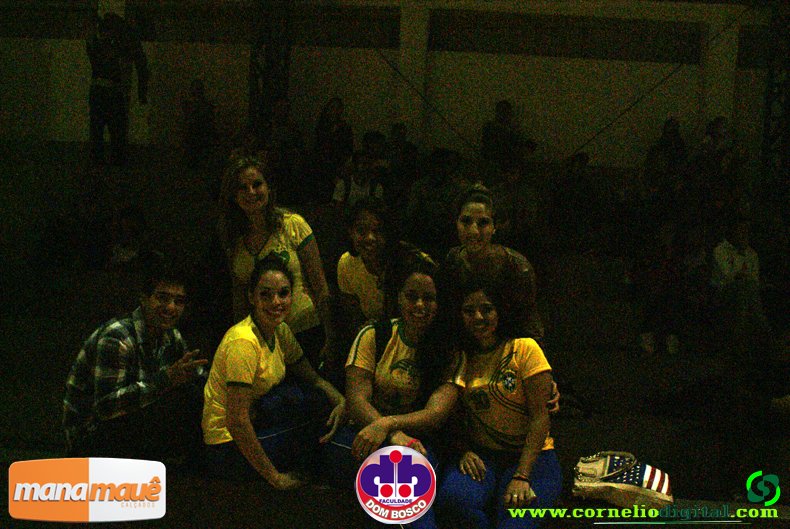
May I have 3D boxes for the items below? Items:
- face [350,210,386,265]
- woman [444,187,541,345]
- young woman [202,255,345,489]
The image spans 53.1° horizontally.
[{"bbox_3d":[-0.110,-0.112,3.280,0.148,0.218,0.165,3,1,-15],"label":"face"},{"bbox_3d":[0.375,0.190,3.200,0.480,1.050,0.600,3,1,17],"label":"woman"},{"bbox_3d":[-0.440,0.385,2.850,0.500,0.840,0.620,2,2,-41],"label":"young woman"}]

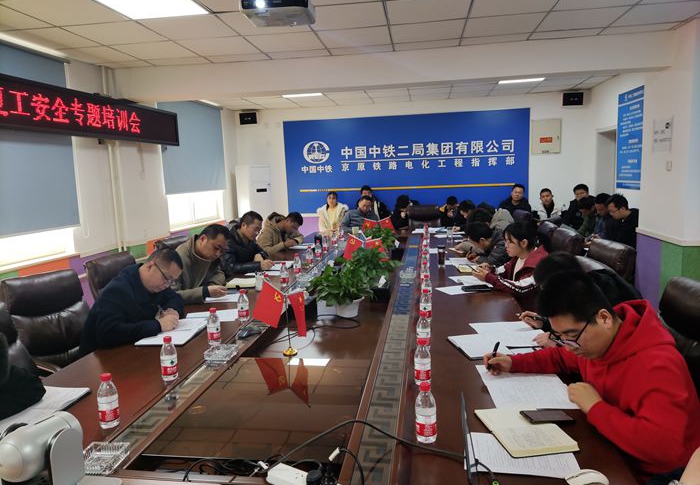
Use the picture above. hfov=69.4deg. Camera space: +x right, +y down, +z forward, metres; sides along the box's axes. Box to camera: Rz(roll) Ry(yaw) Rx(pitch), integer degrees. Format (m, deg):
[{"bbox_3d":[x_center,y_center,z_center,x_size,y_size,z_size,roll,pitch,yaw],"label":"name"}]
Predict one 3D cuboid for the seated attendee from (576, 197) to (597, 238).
[{"bbox_3d":[2.883,0.070,6.219,0.780,1.260,0.520,-2,7,0],"label":"seated attendee"}]

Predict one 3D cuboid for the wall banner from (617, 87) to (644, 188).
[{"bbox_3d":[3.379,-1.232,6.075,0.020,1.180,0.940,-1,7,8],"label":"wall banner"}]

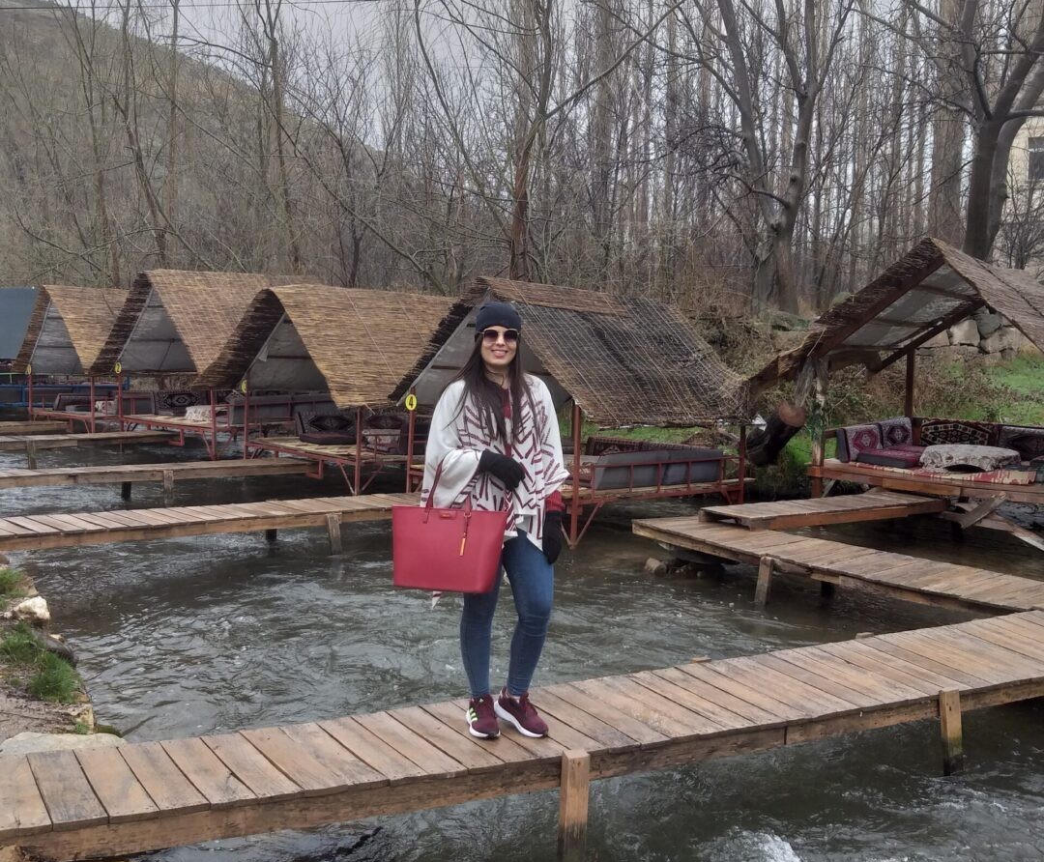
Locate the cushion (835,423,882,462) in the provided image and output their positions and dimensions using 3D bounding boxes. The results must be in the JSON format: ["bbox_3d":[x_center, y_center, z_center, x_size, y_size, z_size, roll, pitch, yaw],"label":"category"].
[{"bbox_3d":[3.930,0.146,12.131,0.780,0.420,0.140,-3,-2,-42],"label":"cushion"}]

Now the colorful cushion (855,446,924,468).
[{"bbox_3d":[4.268,0.320,11.891,0.720,0.110,0.600,-3,6,-42],"label":"colorful cushion"}]

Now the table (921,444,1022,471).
[{"bbox_3d":[5.080,0.286,11.850,0.820,0.240,0.820,-3,6,-42],"label":"table"}]

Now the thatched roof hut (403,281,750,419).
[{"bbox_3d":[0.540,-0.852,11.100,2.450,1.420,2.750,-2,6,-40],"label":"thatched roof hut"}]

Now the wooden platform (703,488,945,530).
[{"bbox_3d":[2.873,0.746,9.765,2.750,0.130,0.580,-2,5,-35],"label":"wooden platform"}]

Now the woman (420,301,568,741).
[{"bbox_3d":[-0.108,0.326,4.007,0.550,1.630,0.380,1,4,-6],"label":"woman"}]

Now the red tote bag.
[{"bbox_3d":[-0.266,0.358,3.870,0.420,0.460,0.150,2,4,10],"label":"red tote bag"}]

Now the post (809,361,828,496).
[{"bbox_3d":[3.203,0.070,11.300,0.140,1.650,0.140,-3,6,-42],"label":"post"}]

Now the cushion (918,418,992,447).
[{"bbox_3d":[5.300,0.102,12.750,0.140,0.460,0.860,5,1,-42],"label":"cushion"}]

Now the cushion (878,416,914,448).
[{"bbox_3d":[4.532,0.086,12.673,0.760,0.440,0.140,-3,0,-42],"label":"cushion"}]

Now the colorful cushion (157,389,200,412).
[{"bbox_3d":[-5.550,-0.449,16.850,0.760,0.430,0.140,-3,0,-44],"label":"colorful cushion"}]

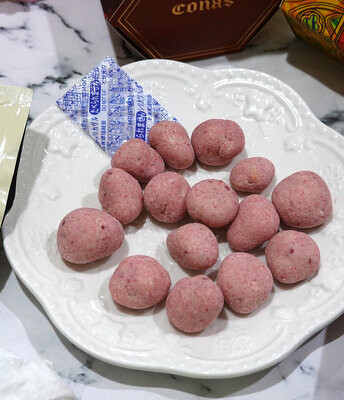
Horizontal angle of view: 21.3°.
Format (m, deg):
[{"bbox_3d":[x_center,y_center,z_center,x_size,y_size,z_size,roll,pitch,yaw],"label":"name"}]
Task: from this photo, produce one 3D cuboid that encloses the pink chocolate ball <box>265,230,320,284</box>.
[{"bbox_3d":[0.059,0.028,0.448,0.026,0.024,0.026,4,58,0],"label":"pink chocolate ball"}]

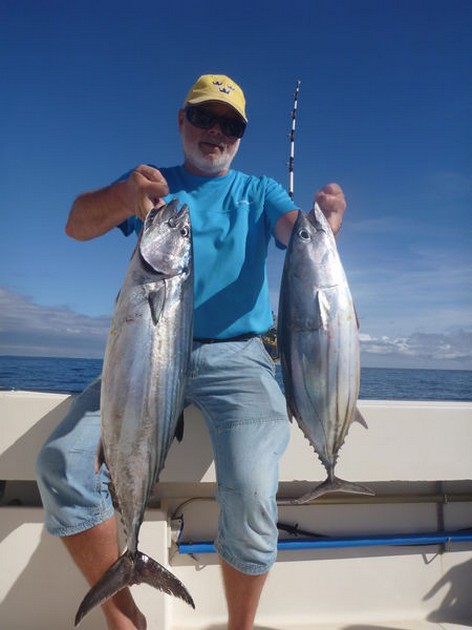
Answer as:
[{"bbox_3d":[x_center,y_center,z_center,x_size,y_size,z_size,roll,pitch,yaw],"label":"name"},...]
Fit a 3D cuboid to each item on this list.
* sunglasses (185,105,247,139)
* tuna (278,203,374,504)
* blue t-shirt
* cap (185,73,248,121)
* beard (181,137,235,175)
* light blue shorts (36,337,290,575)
[{"bbox_3d":[-0.057,-0.517,1.360,0.160,0.055,0.130,8,11,-13],"label":"sunglasses"},{"bbox_3d":[0.205,0.088,1.170,0.200,0.670,0.120,-3,-4,15],"label":"tuna"},{"bbox_3d":[-0.077,-0.168,1.410,0.480,0.500,0.280,2,-6,-1],"label":"blue t-shirt"},{"bbox_3d":[-0.056,-0.600,1.395,0.175,0.135,0.250,8,11,-13],"label":"cap"},{"bbox_3d":[-0.073,-0.424,1.370,0.145,0.105,0.110,8,11,-13],"label":"beard"},{"bbox_3d":[-0.155,0.292,1.280,0.580,0.530,0.440,1,-6,7],"label":"light blue shorts"}]

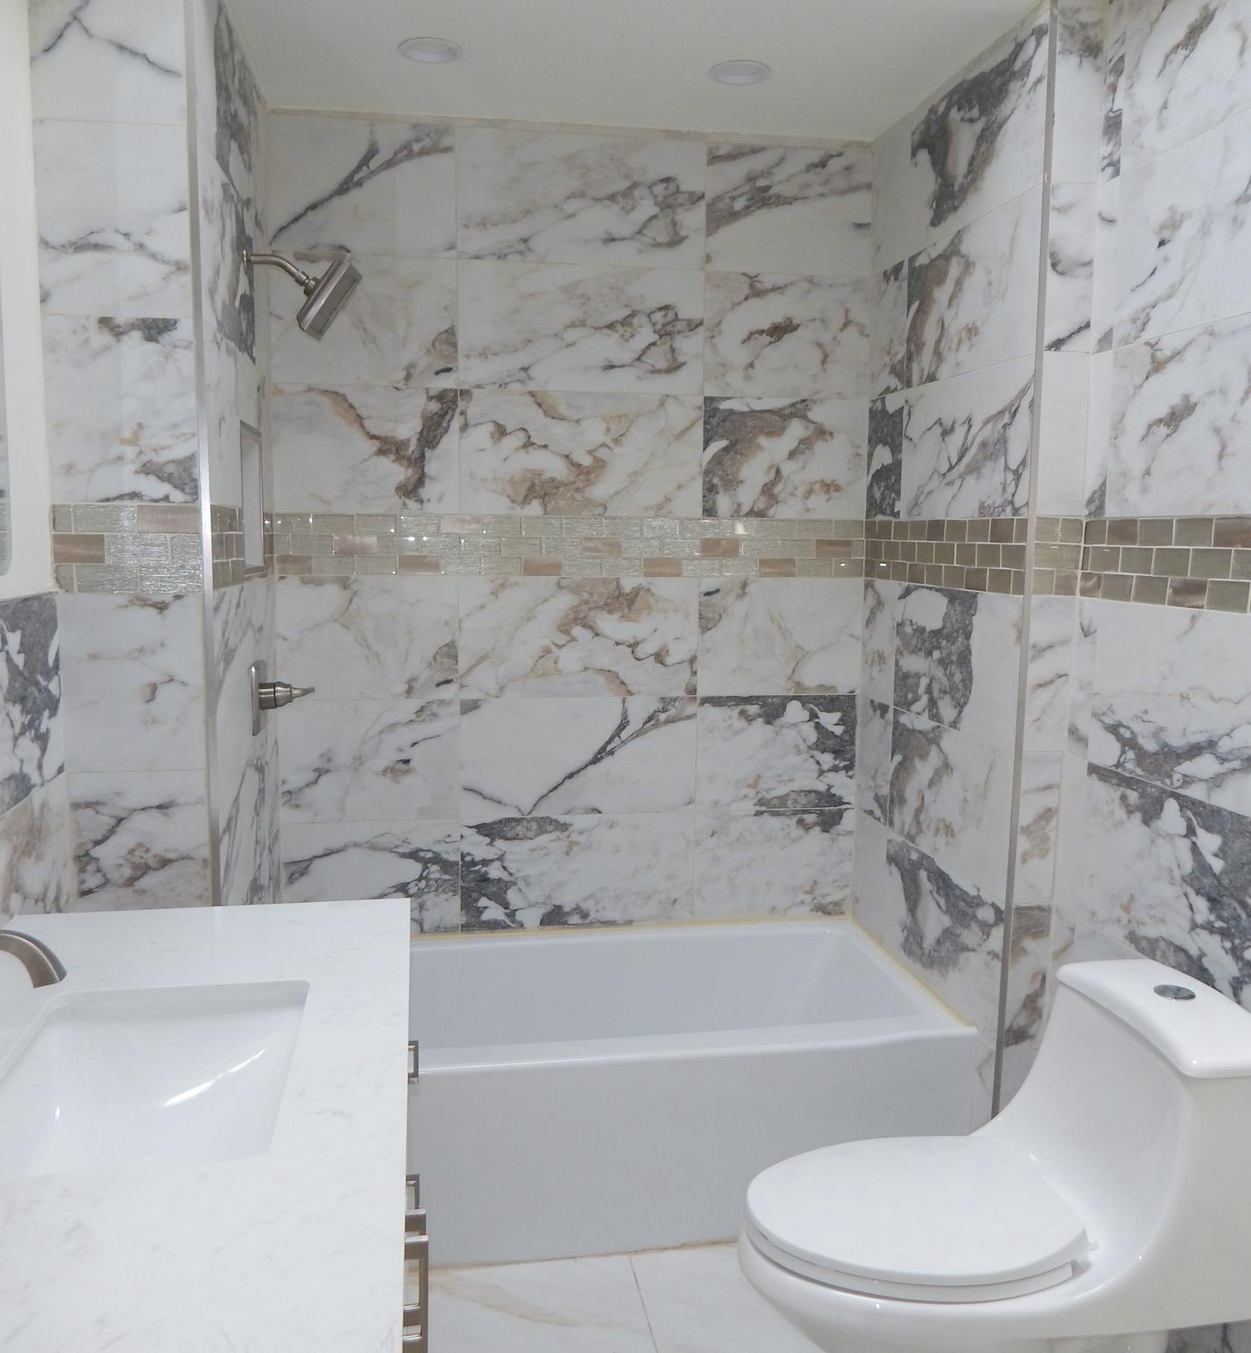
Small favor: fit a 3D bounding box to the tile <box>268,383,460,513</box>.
[{"bbox_3d":[-0.626,-0.549,2.782,0.440,0.305,0.010,0,7,-8],"label":"tile"}]

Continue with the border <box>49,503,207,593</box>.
[{"bbox_3d":[-0.835,-0.213,1.935,0.232,0.151,0.010,-1,7,-10],"label":"border"}]

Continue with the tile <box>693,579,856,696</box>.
[{"bbox_3d":[0.404,-0.102,2.994,0.441,0.305,0.010,-1,7,-10],"label":"tile"}]

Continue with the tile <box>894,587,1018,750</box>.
[{"bbox_3d":[0.709,-0.038,2.487,0.010,0.299,0.589,-1,7,-10],"label":"tile"}]

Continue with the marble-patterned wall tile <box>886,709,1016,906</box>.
[{"bbox_3d":[0.705,0.262,2.525,0.010,0.300,0.589,-1,7,-10],"label":"marble-patterned wall tile"}]

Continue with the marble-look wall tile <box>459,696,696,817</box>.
[{"bbox_3d":[-0.116,0.206,2.952,0.609,0.305,0.010,0,7,-8],"label":"marble-look wall tile"}]

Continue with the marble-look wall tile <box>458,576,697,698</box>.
[{"bbox_3d":[-0.112,-0.099,2.914,0.609,0.305,0.010,0,7,-8],"label":"marble-look wall tile"}]

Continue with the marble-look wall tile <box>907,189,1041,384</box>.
[{"bbox_3d":[0.717,-0.788,2.398,0.012,0.300,0.591,-1,7,-10],"label":"marble-look wall tile"}]

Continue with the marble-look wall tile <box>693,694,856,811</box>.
[{"bbox_3d":[0.401,0.201,3.032,0.441,0.305,0.010,-1,7,-10],"label":"marble-look wall tile"}]

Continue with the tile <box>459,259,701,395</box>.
[{"bbox_3d":[-0.103,-0.851,2.813,0.605,0.305,0.010,-1,7,-10],"label":"tile"}]

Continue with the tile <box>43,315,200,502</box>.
[{"bbox_3d":[-0.831,-0.440,1.900,0.236,0.305,0.010,0,7,-8],"label":"tile"}]

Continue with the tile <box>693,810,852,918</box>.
[{"bbox_3d":[0.396,0.503,3.057,0.430,0.300,0.012,-1,7,-8],"label":"tile"}]

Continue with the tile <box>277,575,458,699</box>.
[{"bbox_3d":[-0.629,-0.093,2.828,0.436,0.302,0.012,-1,7,-8],"label":"tile"}]

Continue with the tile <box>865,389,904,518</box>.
[{"bbox_3d":[0.644,-0.538,2.836,0.010,0.298,0.226,-1,7,-10],"label":"tile"}]

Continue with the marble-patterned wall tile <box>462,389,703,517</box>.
[{"bbox_3d":[-0.108,-0.549,2.846,0.605,0.301,0.012,-1,7,-8],"label":"marble-patterned wall tile"}]

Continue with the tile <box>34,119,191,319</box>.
[{"bbox_3d":[-0.823,-0.734,1.849,0.227,0.296,0.010,-1,7,-10],"label":"tile"}]

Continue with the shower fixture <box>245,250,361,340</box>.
[{"bbox_3d":[-0.666,-0.796,2.348,0.235,0.170,0.160,0,7,-8],"label":"shower fixture"}]

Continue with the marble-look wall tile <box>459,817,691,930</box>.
[{"bbox_3d":[-0.118,0.508,2.982,0.605,0.300,0.012,-1,7,-8],"label":"marble-look wall tile"}]

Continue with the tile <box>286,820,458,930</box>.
[{"bbox_3d":[-0.635,0.513,2.905,0.436,0.300,0.012,-1,7,-8],"label":"tile"}]

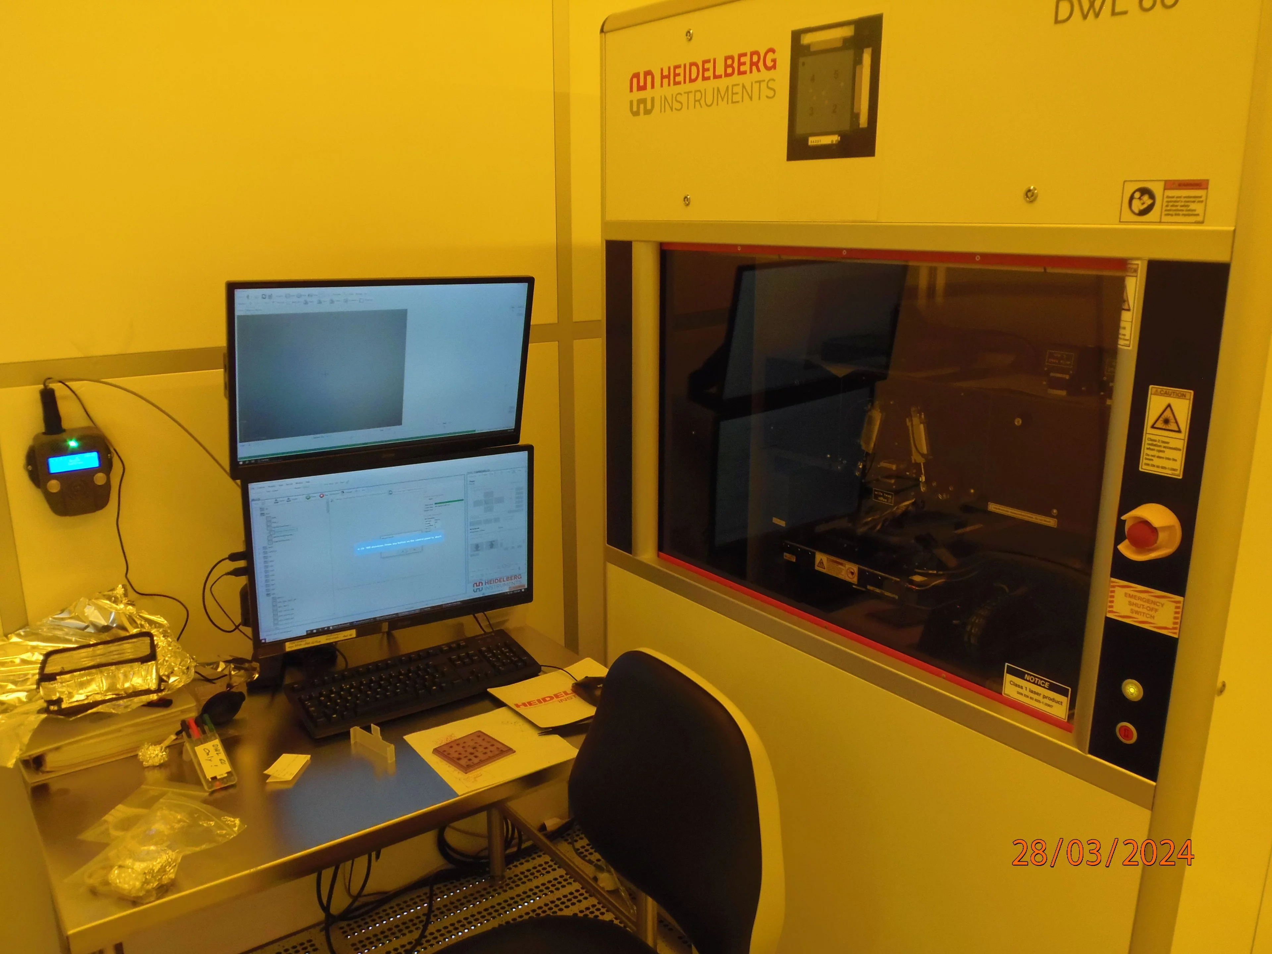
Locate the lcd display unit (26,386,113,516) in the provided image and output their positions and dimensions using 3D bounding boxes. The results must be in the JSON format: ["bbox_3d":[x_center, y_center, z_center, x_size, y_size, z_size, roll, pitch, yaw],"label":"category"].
[{"bbox_3d":[-0.919,-0.042,1.550,0.118,0.205,0.060,-10,18,-32],"label":"lcd display unit"}]

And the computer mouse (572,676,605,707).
[{"bbox_3d":[-0.063,0.403,1.827,0.113,0.038,0.063,14,20,41],"label":"computer mouse"}]

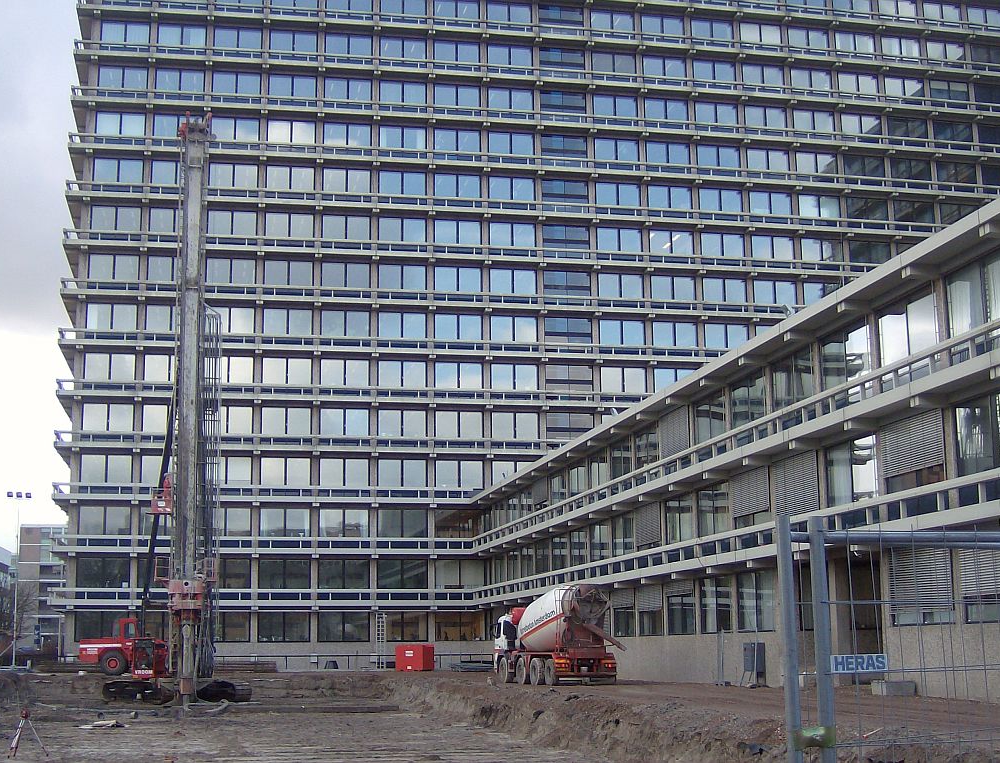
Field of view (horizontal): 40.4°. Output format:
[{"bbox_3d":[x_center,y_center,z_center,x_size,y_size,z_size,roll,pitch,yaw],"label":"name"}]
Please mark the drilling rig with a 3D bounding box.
[{"bbox_3d":[-14.634,1.406,63.127,5.700,26.300,6.800,1,-11,-10],"label":"drilling rig"}]

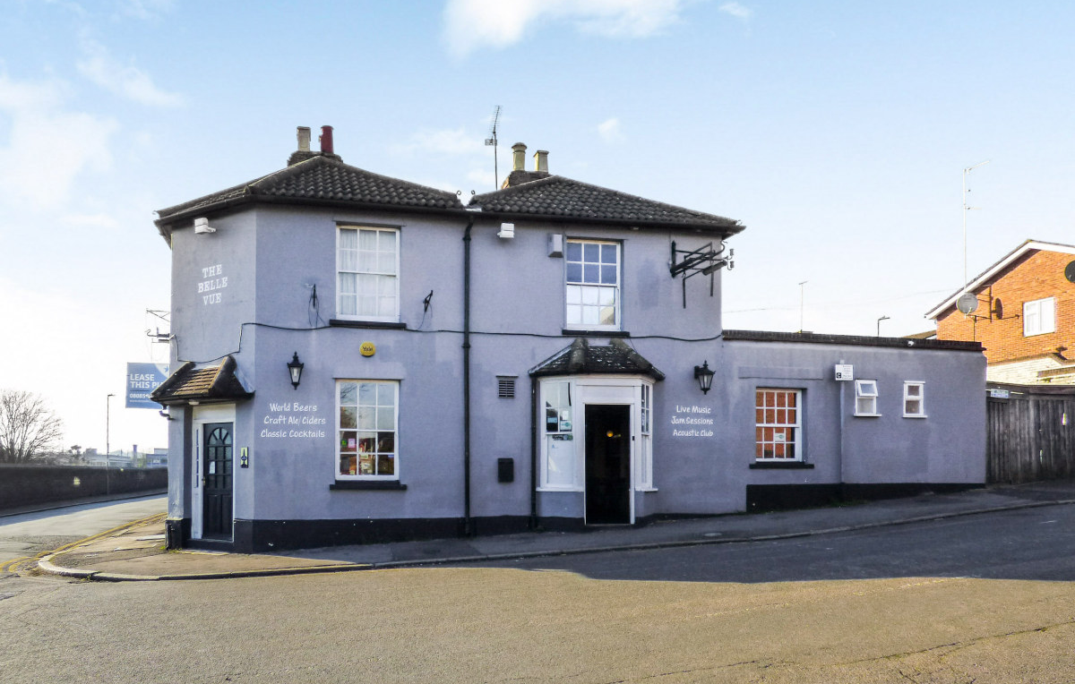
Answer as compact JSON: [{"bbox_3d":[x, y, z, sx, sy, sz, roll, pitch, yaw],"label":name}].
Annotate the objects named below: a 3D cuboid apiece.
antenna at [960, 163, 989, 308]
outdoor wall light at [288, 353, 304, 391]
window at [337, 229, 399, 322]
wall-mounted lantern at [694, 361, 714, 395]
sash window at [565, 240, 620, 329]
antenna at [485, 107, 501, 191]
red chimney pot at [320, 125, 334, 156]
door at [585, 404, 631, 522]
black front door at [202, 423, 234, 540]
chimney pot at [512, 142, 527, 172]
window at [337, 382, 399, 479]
[{"bbox_3d":[12.867,-3.227,21.000,0.300,4.200,0.800,1,-3,-23],"label":"antenna"},{"bbox_3d":[-3.874,0.466,11.439,0.270,0.620,0.380,1,-3,-10],"label":"outdoor wall light"},{"bbox_3d":[-2.824,-1.155,11.881,1.010,1.570,0.120,1,-3,-10],"label":"window"},{"bbox_3d":[2.930,0.624,12.595,0.270,0.600,0.400,1,-3,-10],"label":"wall-mounted lantern"},{"bbox_3d":[0.974,-0.998,12.526,0.980,1.600,0.120,1,-3,-10],"label":"sash window"},{"bbox_3d":[-1.006,-4.440,16.200,0.320,1.650,1.100,1,-3,-12],"label":"antenna"},{"bbox_3d":[-4.401,-4.205,14.900,0.270,0.560,0.270,1,-3,-10],"label":"red chimney pot"},{"bbox_3d":[1.172,2.030,11.900,0.760,1.990,0.080,0,-3,-8],"label":"door"},{"bbox_3d":[-5.485,2.381,12.250,0.760,1.980,0.080,-2,-3,27],"label":"black front door"},{"bbox_3d":[-0.396,-4.102,15.800,0.320,0.590,0.320,0,-3,0],"label":"chimney pot"},{"bbox_3d":[-2.831,1.468,11.880,1.010,1.660,0.120,1,-3,-10],"label":"window"}]

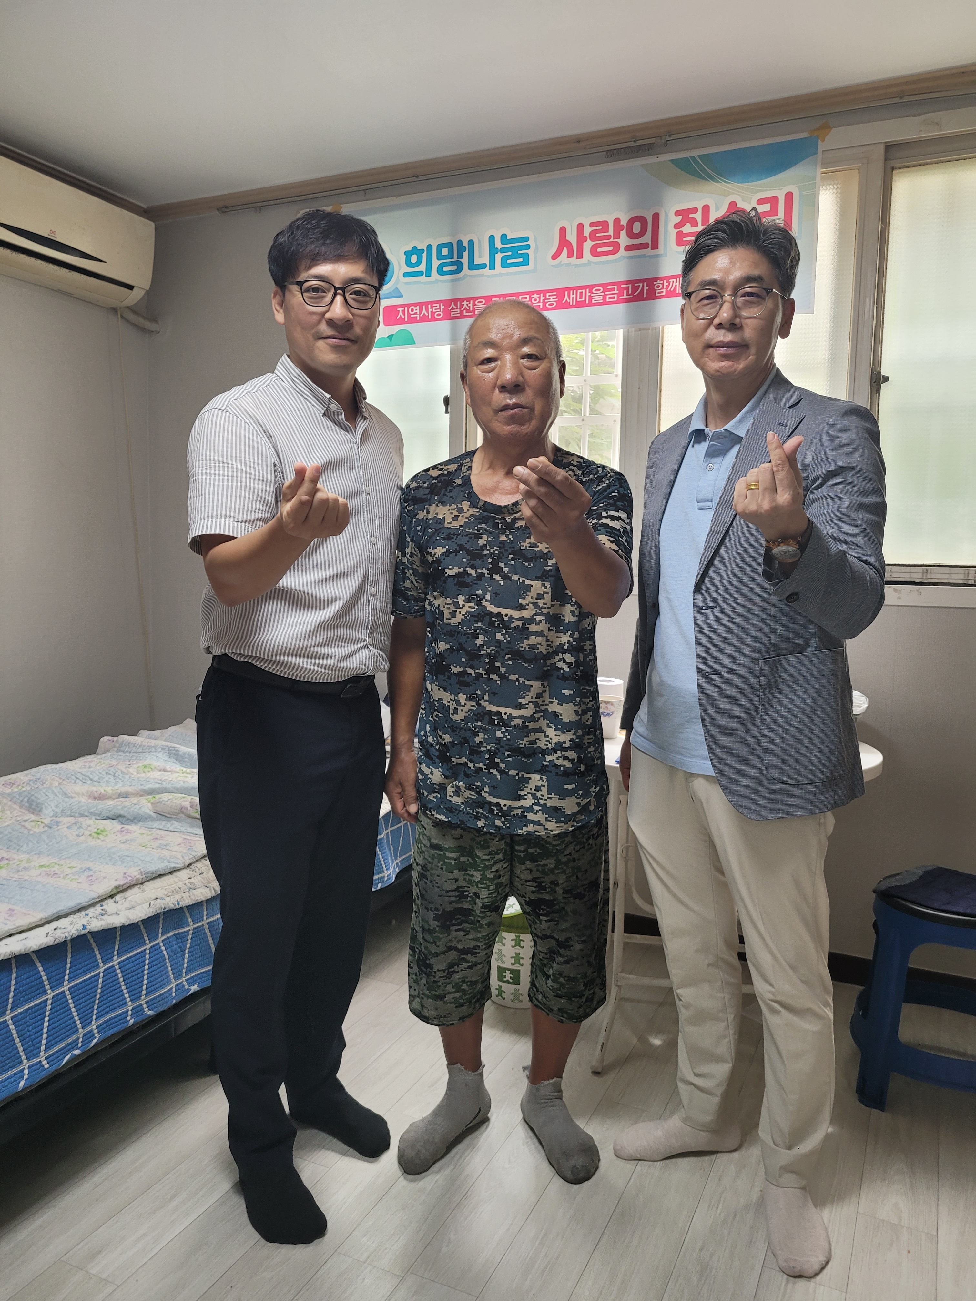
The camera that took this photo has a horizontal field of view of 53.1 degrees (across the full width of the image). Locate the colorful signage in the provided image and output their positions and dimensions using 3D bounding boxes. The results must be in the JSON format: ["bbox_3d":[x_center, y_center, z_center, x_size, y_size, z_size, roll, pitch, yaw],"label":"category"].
[{"bbox_3d":[0.181,-1.128,2.804,1.454,0.437,0.020,4,7,25],"label":"colorful signage"}]

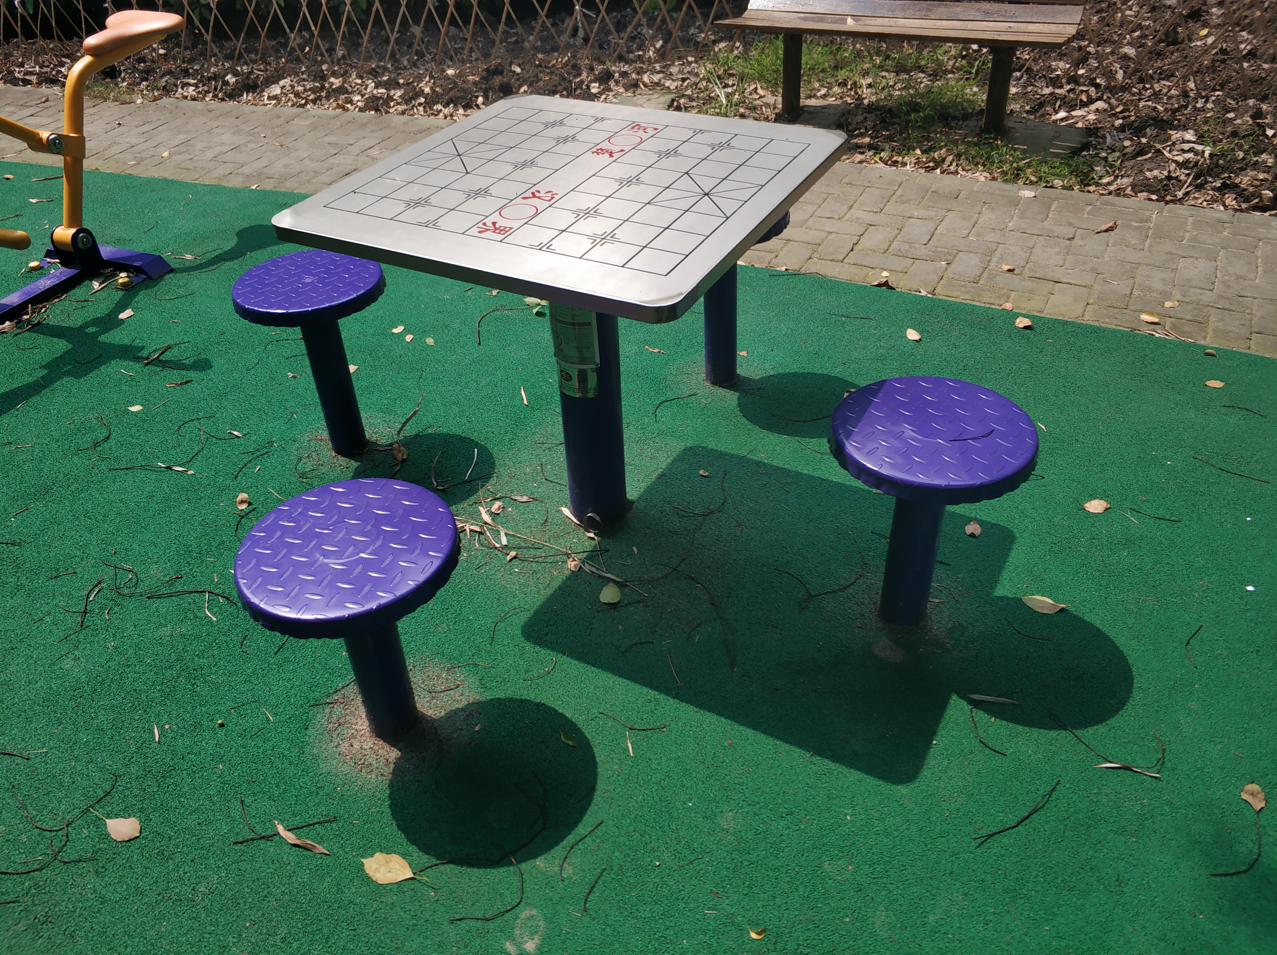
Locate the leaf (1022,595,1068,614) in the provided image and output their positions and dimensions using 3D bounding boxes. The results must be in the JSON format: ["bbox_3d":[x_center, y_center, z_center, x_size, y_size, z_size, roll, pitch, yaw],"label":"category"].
[{"bbox_3d":[0.758,0.238,1.859,0.081,0.014,0.045,9,38,15],"label":"leaf"}]

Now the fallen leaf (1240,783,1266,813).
[{"bbox_3d":[0.932,0.485,1.508,0.034,0.014,0.055,11,39,18],"label":"fallen leaf"}]

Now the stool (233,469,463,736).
[{"bbox_3d":[-0.426,0.261,1.599,0.322,0.404,0.322,-3,37,0],"label":"stool"}]

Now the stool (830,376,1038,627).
[{"bbox_3d":[0.487,0.088,1.742,0.322,0.422,0.322,-3,37,0],"label":"stool"}]

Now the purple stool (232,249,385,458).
[{"bbox_3d":[-0.709,-0.254,2.292,0.322,0.442,0.322,-3,37,0],"label":"purple stool"}]

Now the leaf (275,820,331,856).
[{"bbox_3d":[-0.521,0.560,1.530,0.124,0.012,0.018,17,41,25],"label":"leaf"}]

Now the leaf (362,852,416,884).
[{"bbox_3d":[-0.375,0.585,1.486,0.090,0.010,0.050,10,38,16],"label":"leaf"}]

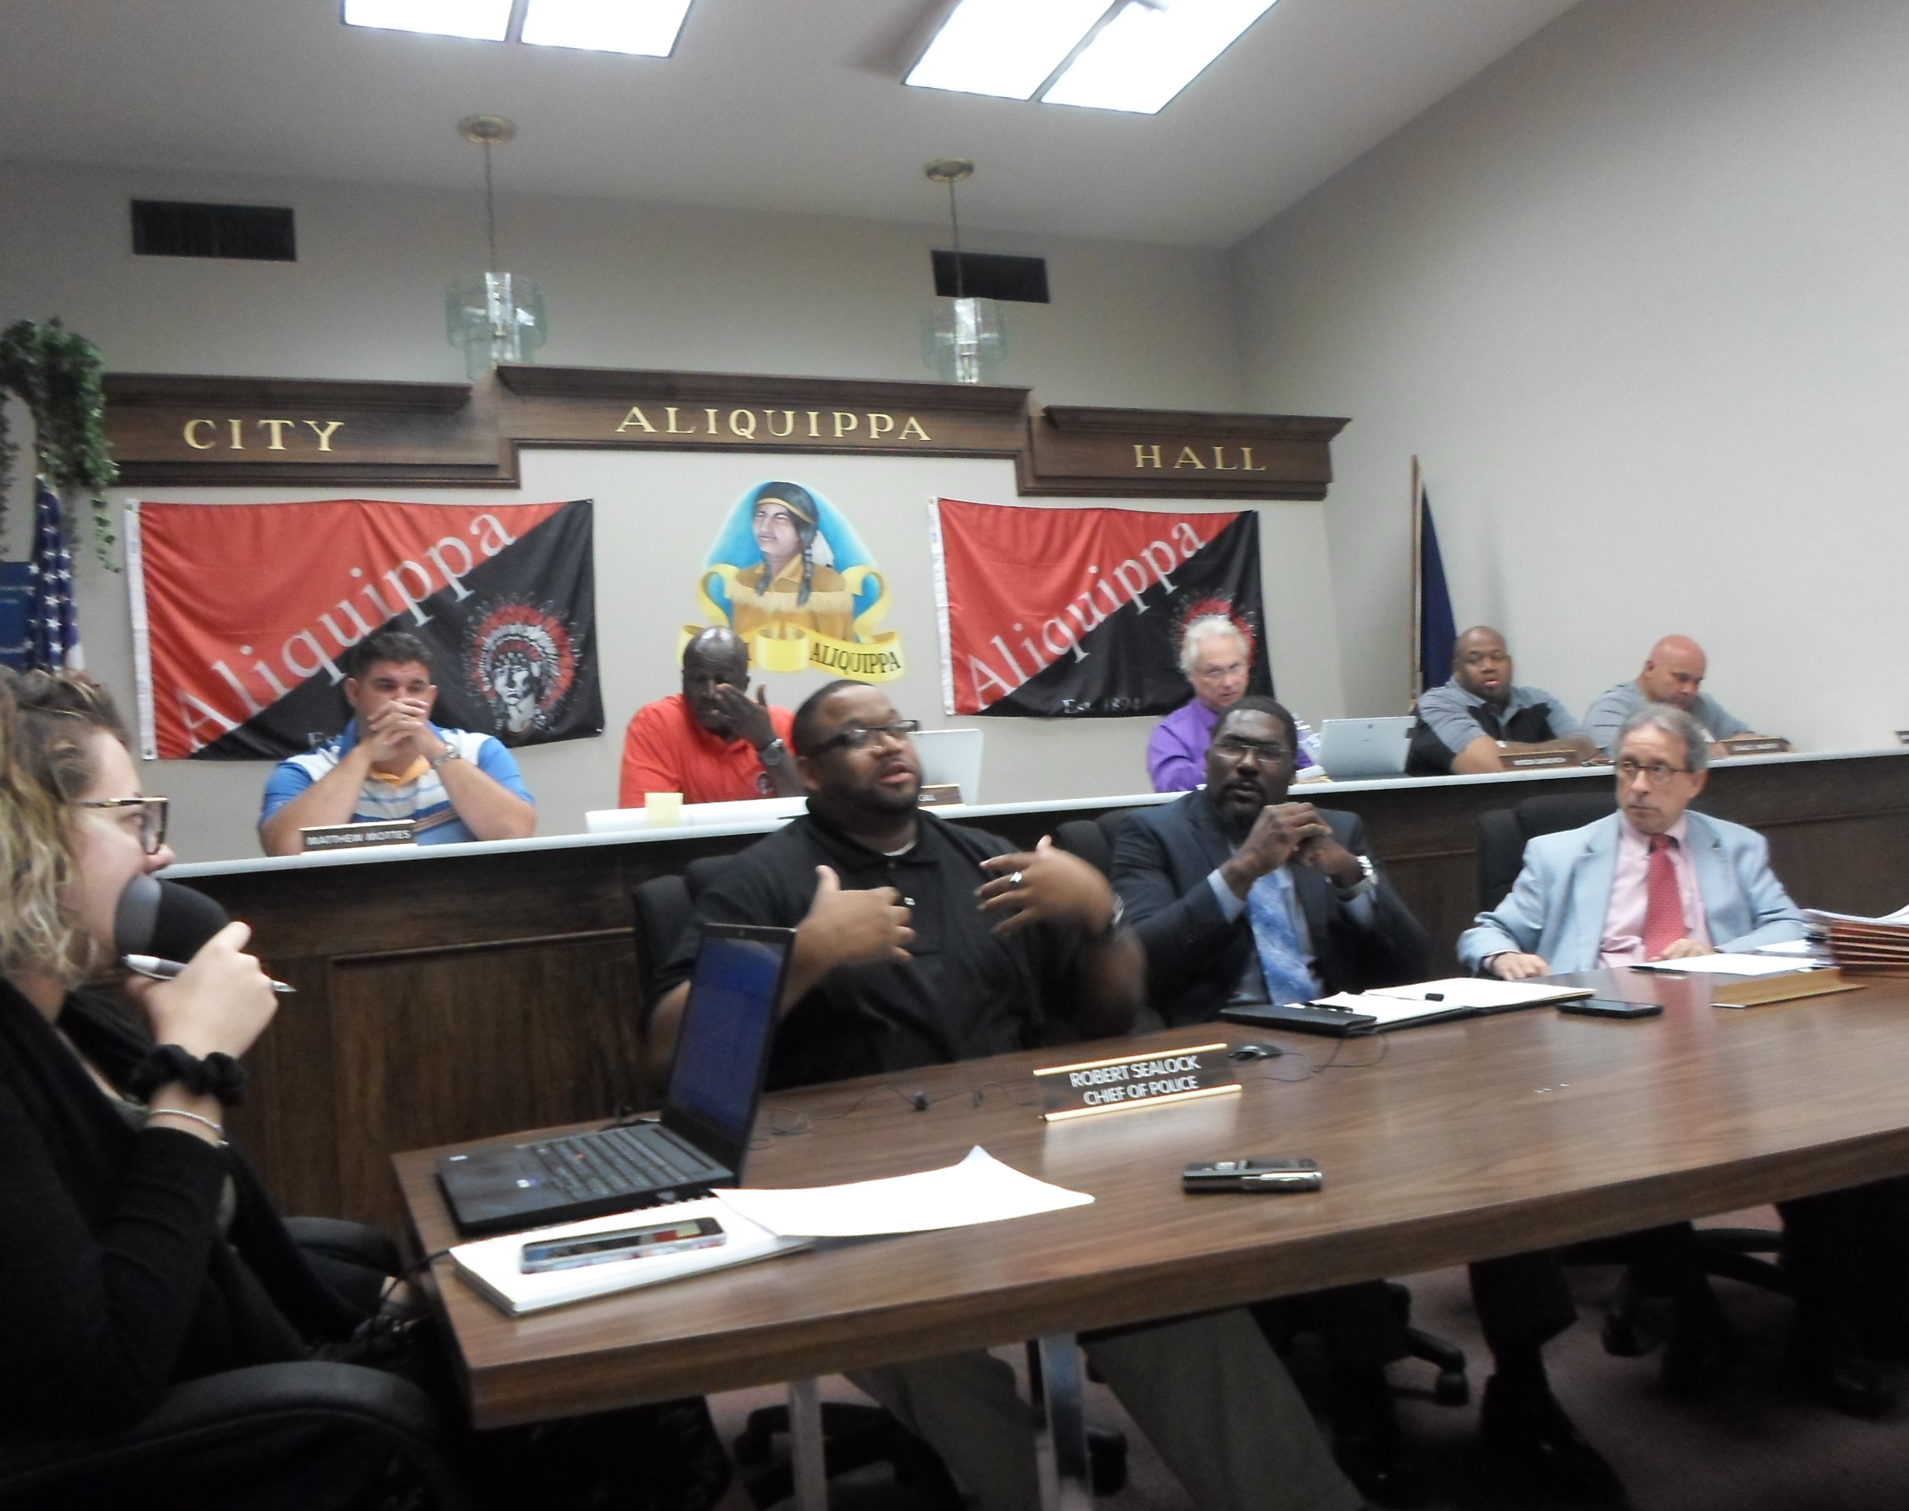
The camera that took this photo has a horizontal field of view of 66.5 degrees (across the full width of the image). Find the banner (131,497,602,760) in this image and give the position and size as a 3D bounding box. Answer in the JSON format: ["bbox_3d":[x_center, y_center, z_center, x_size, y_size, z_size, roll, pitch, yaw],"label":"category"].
[{"bbox_3d":[-2.084,-0.483,5.257,1.530,0.910,0.030,-3,-4,-19],"label":"banner"}]

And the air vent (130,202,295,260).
[{"bbox_3d":[-3.013,-2.141,5.932,0.600,0.225,0.030,-3,-4,-19],"label":"air vent"}]

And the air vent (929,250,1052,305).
[{"bbox_3d":[0.199,-2.488,7.566,0.635,0.240,0.040,-3,-5,-20],"label":"air vent"}]

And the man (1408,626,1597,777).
[{"bbox_3d":[1.467,0.264,3.992,0.570,1.250,0.720,-4,-5,-10],"label":"man"}]

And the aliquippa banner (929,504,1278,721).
[{"bbox_3d":[0.661,-0.630,6.210,1.530,0.910,0.030,-3,-4,-19],"label":"aliquippa banner"}]

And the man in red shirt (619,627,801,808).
[{"bbox_3d":[-0.517,0.331,3.326,0.540,1.270,0.750,-3,-4,-16],"label":"man in red shirt"}]

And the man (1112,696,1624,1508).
[{"bbox_3d":[0.639,0.517,2.493,0.580,1.280,0.760,-3,-5,-20],"label":"man"}]

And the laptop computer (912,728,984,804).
[{"bbox_3d":[-0.118,0.039,3.371,0.310,0.190,0.270,-3,-4,-19],"label":"laptop computer"}]

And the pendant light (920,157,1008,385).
[{"bbox_3d":[0.024,-2.059,6.382,0.385,1.054,0.385,-3,-4,-19],"label":"pendant light"}]

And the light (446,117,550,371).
[{"bbox_3d":[-1.922,-2.097,6.061,0.410,1.140,0.410,-3,-5,-20],"label":"light"}]

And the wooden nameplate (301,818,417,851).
[{"bbox_3d":[-1.123,0.156,2.749,0.202,0.049,0.040,-3,-5,-20],"label":"wooden nameplate"}]

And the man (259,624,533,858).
[{"bbox_3d":[-1.138,0.370,3.054,0.540,1.270,0.740,-3,-5,-20],"label":"man"}]

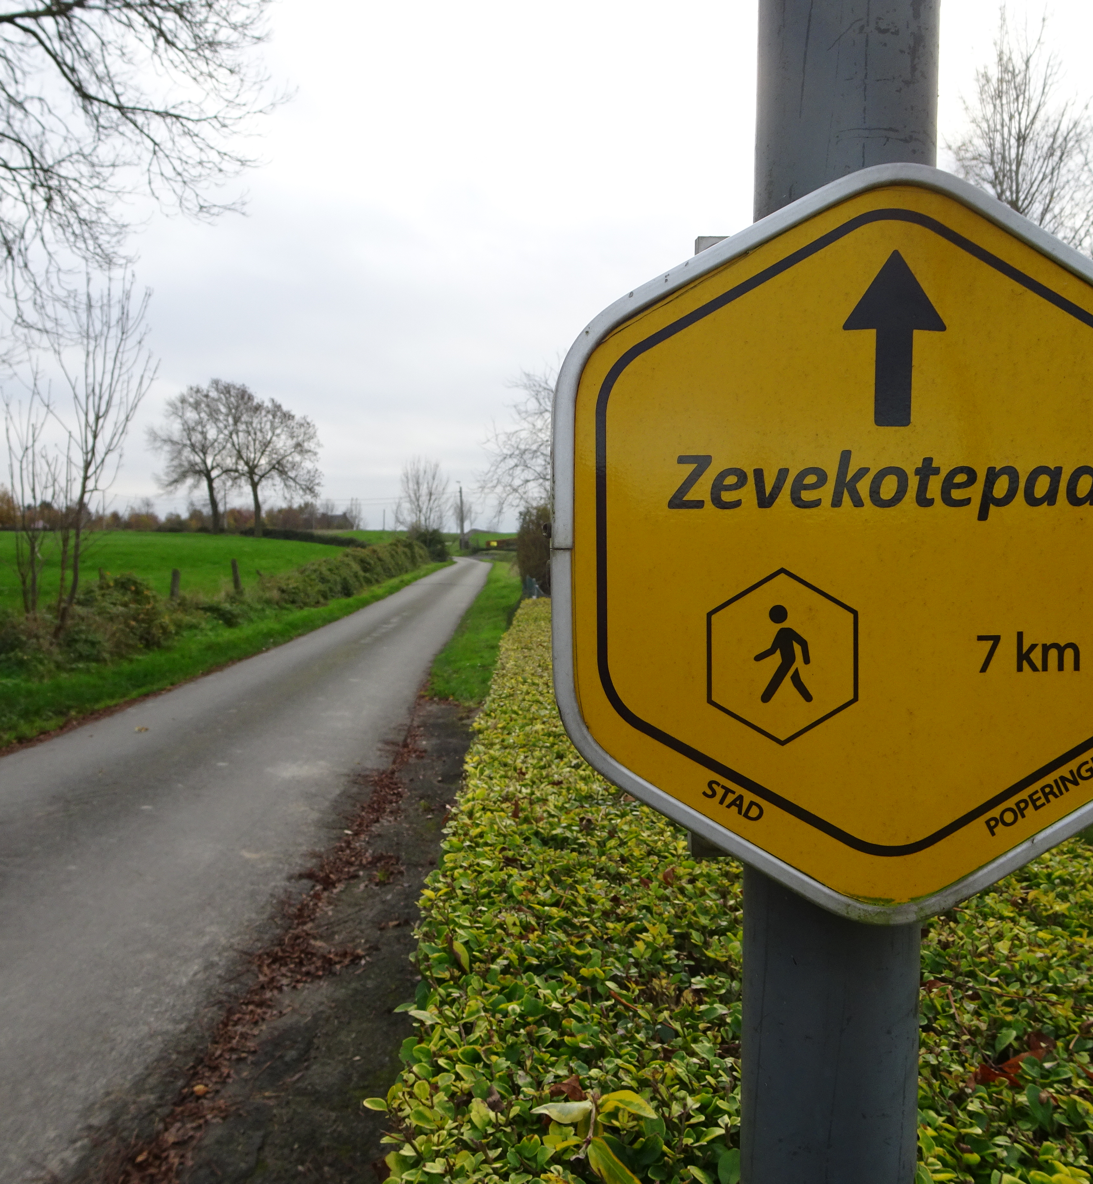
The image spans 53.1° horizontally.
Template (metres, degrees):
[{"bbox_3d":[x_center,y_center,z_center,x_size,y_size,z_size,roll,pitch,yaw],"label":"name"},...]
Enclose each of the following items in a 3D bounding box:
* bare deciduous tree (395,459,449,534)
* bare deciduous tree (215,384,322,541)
[{"bbox_3d":[-8.649,-6.080,76.000,3.682,6.594,3.682,0,3,0],"label":"bare deciduous tree"},{"bbox_3d":[-22.558,-10.560,88.000,8.726,12.692,8.726,0,3,0],"label":"bare deciduous tree"}]

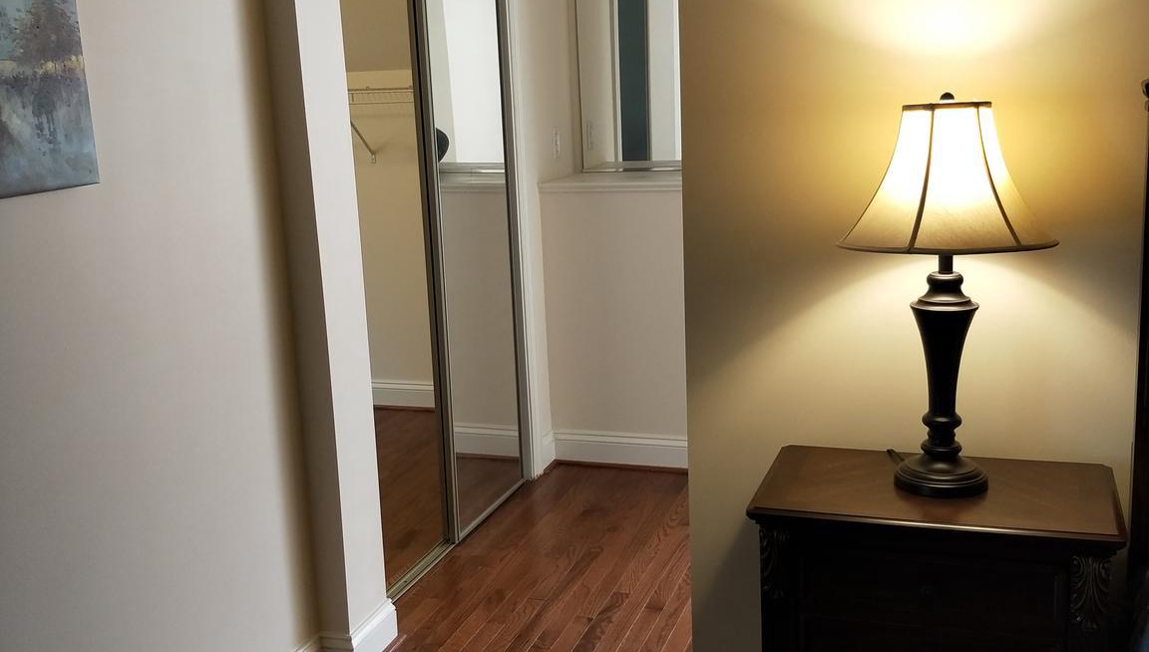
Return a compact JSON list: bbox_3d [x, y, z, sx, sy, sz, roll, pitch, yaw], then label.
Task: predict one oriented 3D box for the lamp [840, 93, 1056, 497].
[{"bbox_3d":[0.692,-0.055,2.066,0.400,0.725,0.400,2,13,18],"label":"lamp"}]

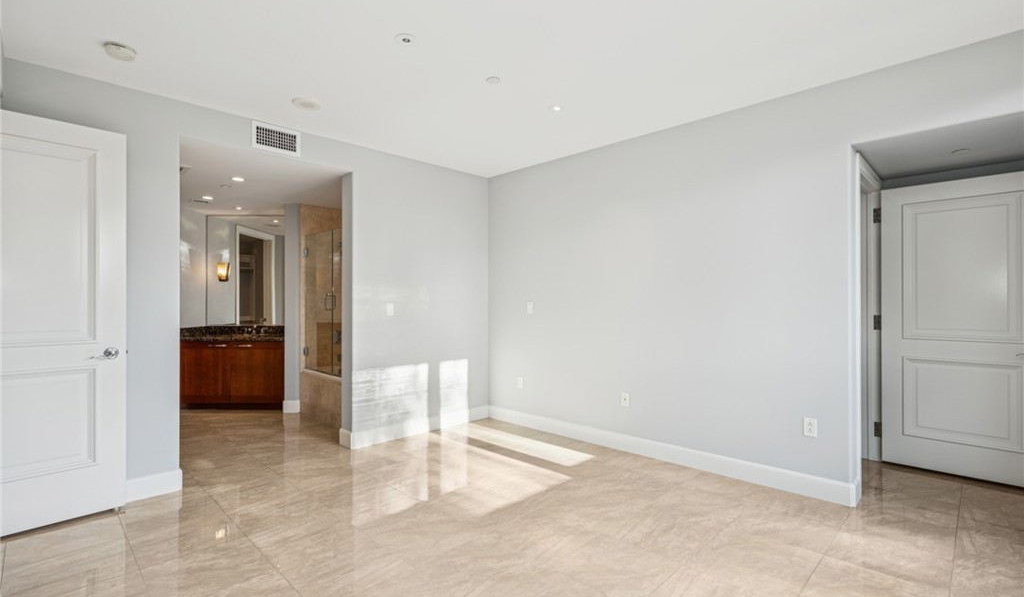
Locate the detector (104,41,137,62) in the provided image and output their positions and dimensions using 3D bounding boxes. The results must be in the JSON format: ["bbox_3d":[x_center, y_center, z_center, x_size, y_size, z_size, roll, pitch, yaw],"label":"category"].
[{"bbox_3d":[-2.107,-1.323,2.448,0.135,0.042,0.135,-1,-1,44],"label":"detector"}]

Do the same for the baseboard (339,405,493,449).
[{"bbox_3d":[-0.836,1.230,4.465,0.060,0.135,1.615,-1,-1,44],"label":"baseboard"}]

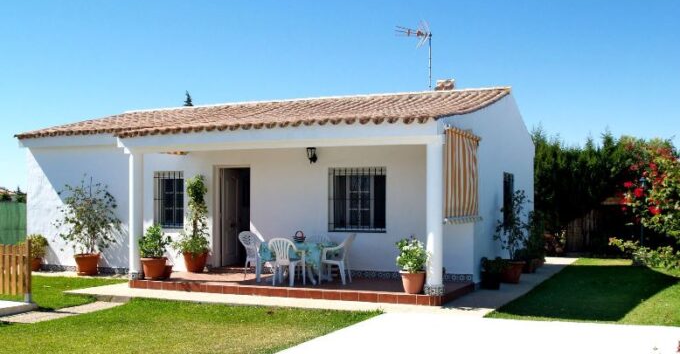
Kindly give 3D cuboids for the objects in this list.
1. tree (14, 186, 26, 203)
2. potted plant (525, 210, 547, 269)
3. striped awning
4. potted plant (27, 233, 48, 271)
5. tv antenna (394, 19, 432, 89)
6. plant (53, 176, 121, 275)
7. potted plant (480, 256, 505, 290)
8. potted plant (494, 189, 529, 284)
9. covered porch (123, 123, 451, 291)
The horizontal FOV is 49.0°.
[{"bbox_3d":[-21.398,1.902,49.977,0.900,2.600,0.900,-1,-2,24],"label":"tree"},{"bbox_3d":[4.611,1.454,17.632,0.550,1.340,0.550,-1,-2,24],"label":"potted plant"},{"bbox_3d":[2.077,-0.008,12.319,0.130,1.460,2.150,-1,-2,24],"label":"striped awning"},{"bbox_3d":[-6.911,1.702,17.038,0.550,0.860,0.550,-1,-2,24],"label":"potted plant"},{"bbox_3d":[1.784,-2.766,17.222,0.850,1.654,0.500,1,-2,-23],"label":"tv antenna"},{"bbox_3d":[-5.496,1.068,16.068,1.270,2.060,1.050,-1,-2,24],"label":"plant"},{"bbox_3d":[2.717,1.694,13.358,0.420,0.600,0.420,-1,-2,24],"label":"potted plant"},{"bbox_3d":[3.266,1.111,14.255,0.650,1.820,0.650,-1,-2,24],"label":"potted plant"},{"bbox_3d":[-0.811,0.591,13.316,6.100,2.820,2.200,-1,-2,24],"label":"covered porch"}]

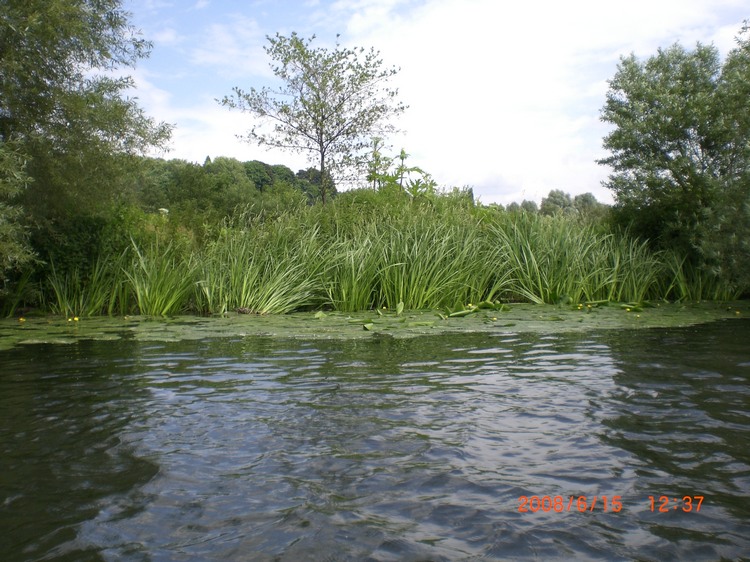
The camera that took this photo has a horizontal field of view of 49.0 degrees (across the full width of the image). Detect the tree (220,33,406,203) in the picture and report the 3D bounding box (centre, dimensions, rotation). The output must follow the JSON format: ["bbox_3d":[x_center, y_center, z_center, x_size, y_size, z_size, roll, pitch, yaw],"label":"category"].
[{"bbox_3d":[-1.345,-3.269,18.000,4.000,4.400,3.700,0,4,0],"label":"tree"}]

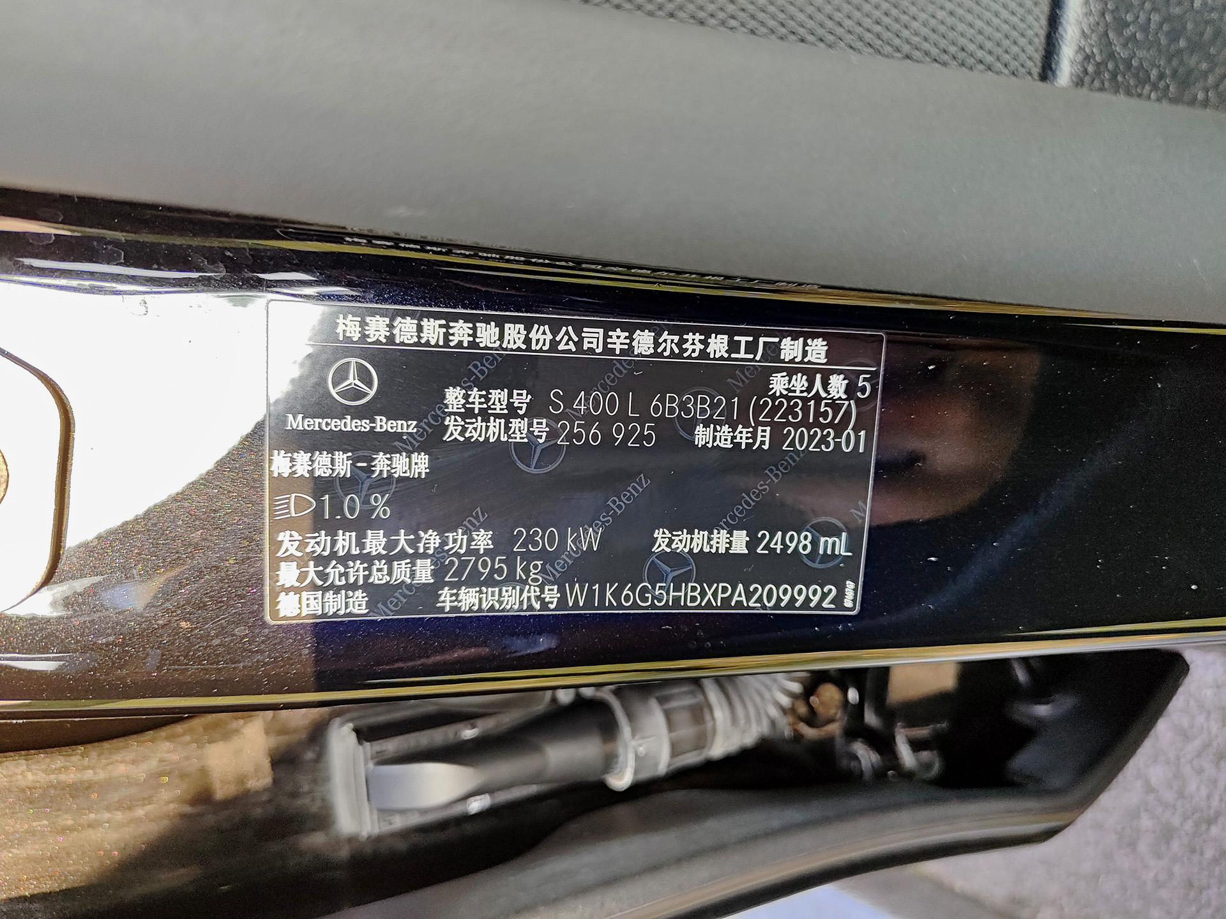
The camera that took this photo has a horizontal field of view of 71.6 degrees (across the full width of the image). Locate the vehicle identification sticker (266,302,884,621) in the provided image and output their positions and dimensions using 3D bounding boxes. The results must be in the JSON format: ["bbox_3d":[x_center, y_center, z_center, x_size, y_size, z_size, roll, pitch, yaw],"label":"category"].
[{"bbox_3d":[-0.004,0.002,0.156,0.001,0.112,0.056,-142,54,-76],"label":"vehicle identification sticker"}]

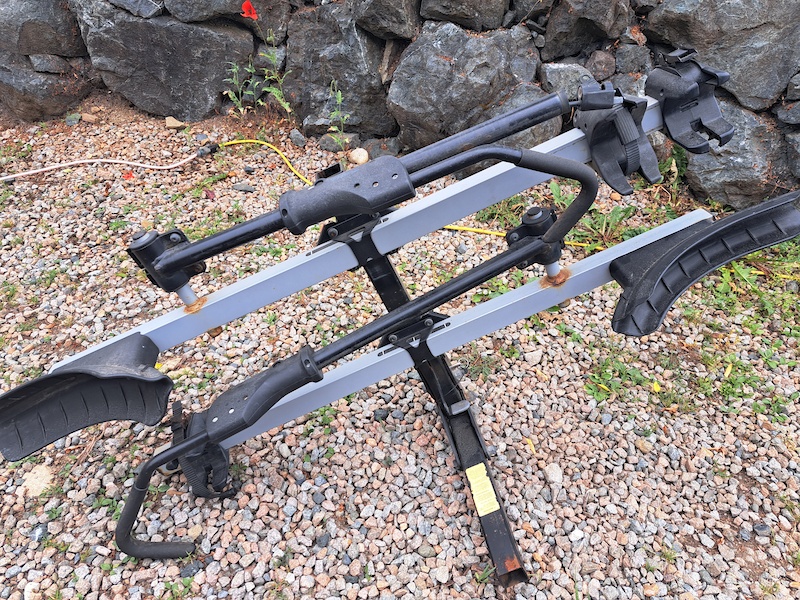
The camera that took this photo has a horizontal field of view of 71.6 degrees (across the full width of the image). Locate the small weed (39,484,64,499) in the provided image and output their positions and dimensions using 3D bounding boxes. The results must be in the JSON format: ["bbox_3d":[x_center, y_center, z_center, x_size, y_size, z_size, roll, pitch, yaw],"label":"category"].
[{"bbox_3d":[-0.660,0.362,1.051,0.045,0.015,0.026,0,39,0],"label":"small weed"}]

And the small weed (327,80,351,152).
[{"bbox_3d":[-0.242,-0.720,2.186,0.095,0.268,0.085,0,39,0],"label":"small weed"}]

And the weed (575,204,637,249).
[{"bbox_3d":[0.638,-0.232,1.725,0.188,0.090,0.165,0,39,0],"label":"weed"}]

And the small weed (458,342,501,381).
[{"bbox_3d":[0.185,0.141,1.292,0.097,0.055,0.090,0,39,0],"label":"small weed"}]

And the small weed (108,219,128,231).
[{"bbox_3d":[-0.910,-0.245,1.794,0.062,0.023,0.050,0,39,0],"label":"small weed"}]

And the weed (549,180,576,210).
[{"bbox_3d":[0.554,-0.358,1.892,0.093,0.075,0.085,0,39,0],"label":"weed"}]

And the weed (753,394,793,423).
[{"bbox_3d":[0.803,0.232,1.197,0.079,0.033,0.068,0,39,0],"label":"weed"}]

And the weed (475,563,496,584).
[{"bbox_3d":[0.143,0.456,0.927,0.036,0.025,0.030,0,39,0],"label":"weed"}]

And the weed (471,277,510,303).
[{"bbox_3d":[0.247,-0.031,1.516,0.110,0.040,0.095,0,39,0],"label":"weed"}]

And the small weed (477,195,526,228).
[{"bbox_3d":[0.332,-0.293,1.816,0.163,0.070,0.145,0,39,0],"label":"small weed"}]

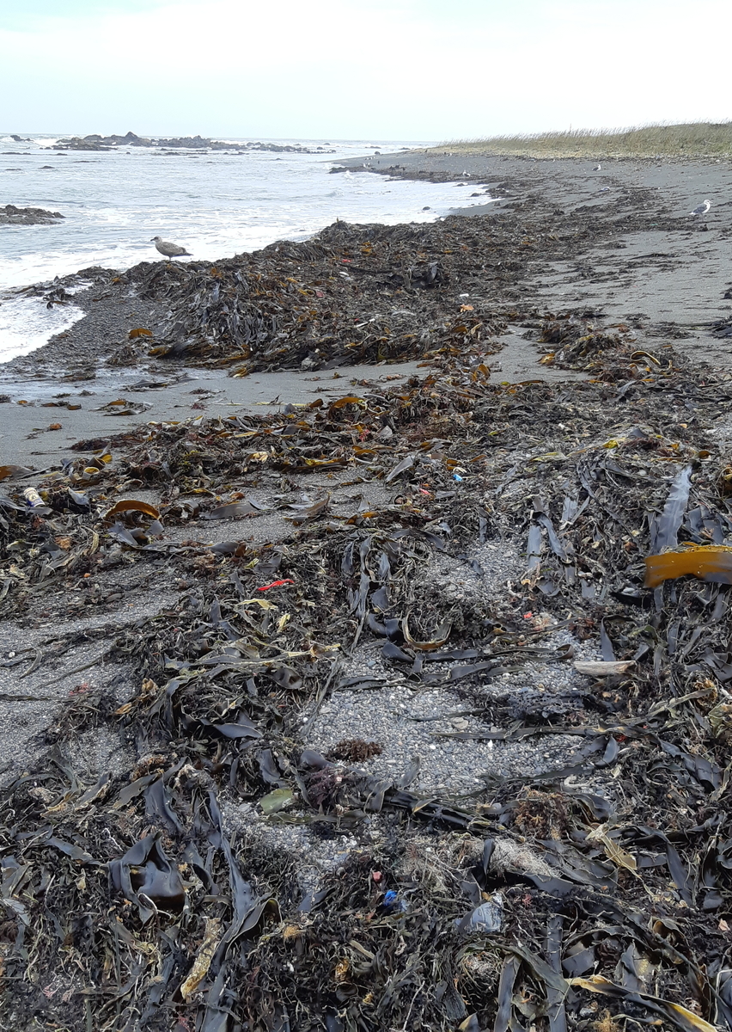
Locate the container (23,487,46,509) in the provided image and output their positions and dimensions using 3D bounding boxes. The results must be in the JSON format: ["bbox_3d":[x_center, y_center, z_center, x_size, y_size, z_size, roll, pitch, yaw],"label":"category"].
[{"bbox_3d":[-1.463,-0.081,3.413,0.066,0.066,0.105,-26,66,-21],"label":"container"}]

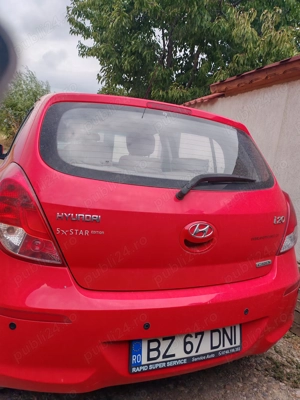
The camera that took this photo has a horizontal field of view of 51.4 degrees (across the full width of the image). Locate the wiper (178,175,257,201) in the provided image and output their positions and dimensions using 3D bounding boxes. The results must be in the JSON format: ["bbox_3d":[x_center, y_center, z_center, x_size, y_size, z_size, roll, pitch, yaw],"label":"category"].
[{"bbox_3d":[0.338,-0.057,1.465,0.470,0.135,0.060,2,-27,-24],"label":"wiper"}]

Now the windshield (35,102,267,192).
[{"bbox_3d":[0.116,-0.234,1.500,1.210,0.430,0.100,2,-27,-24],"label":"windshield"}]

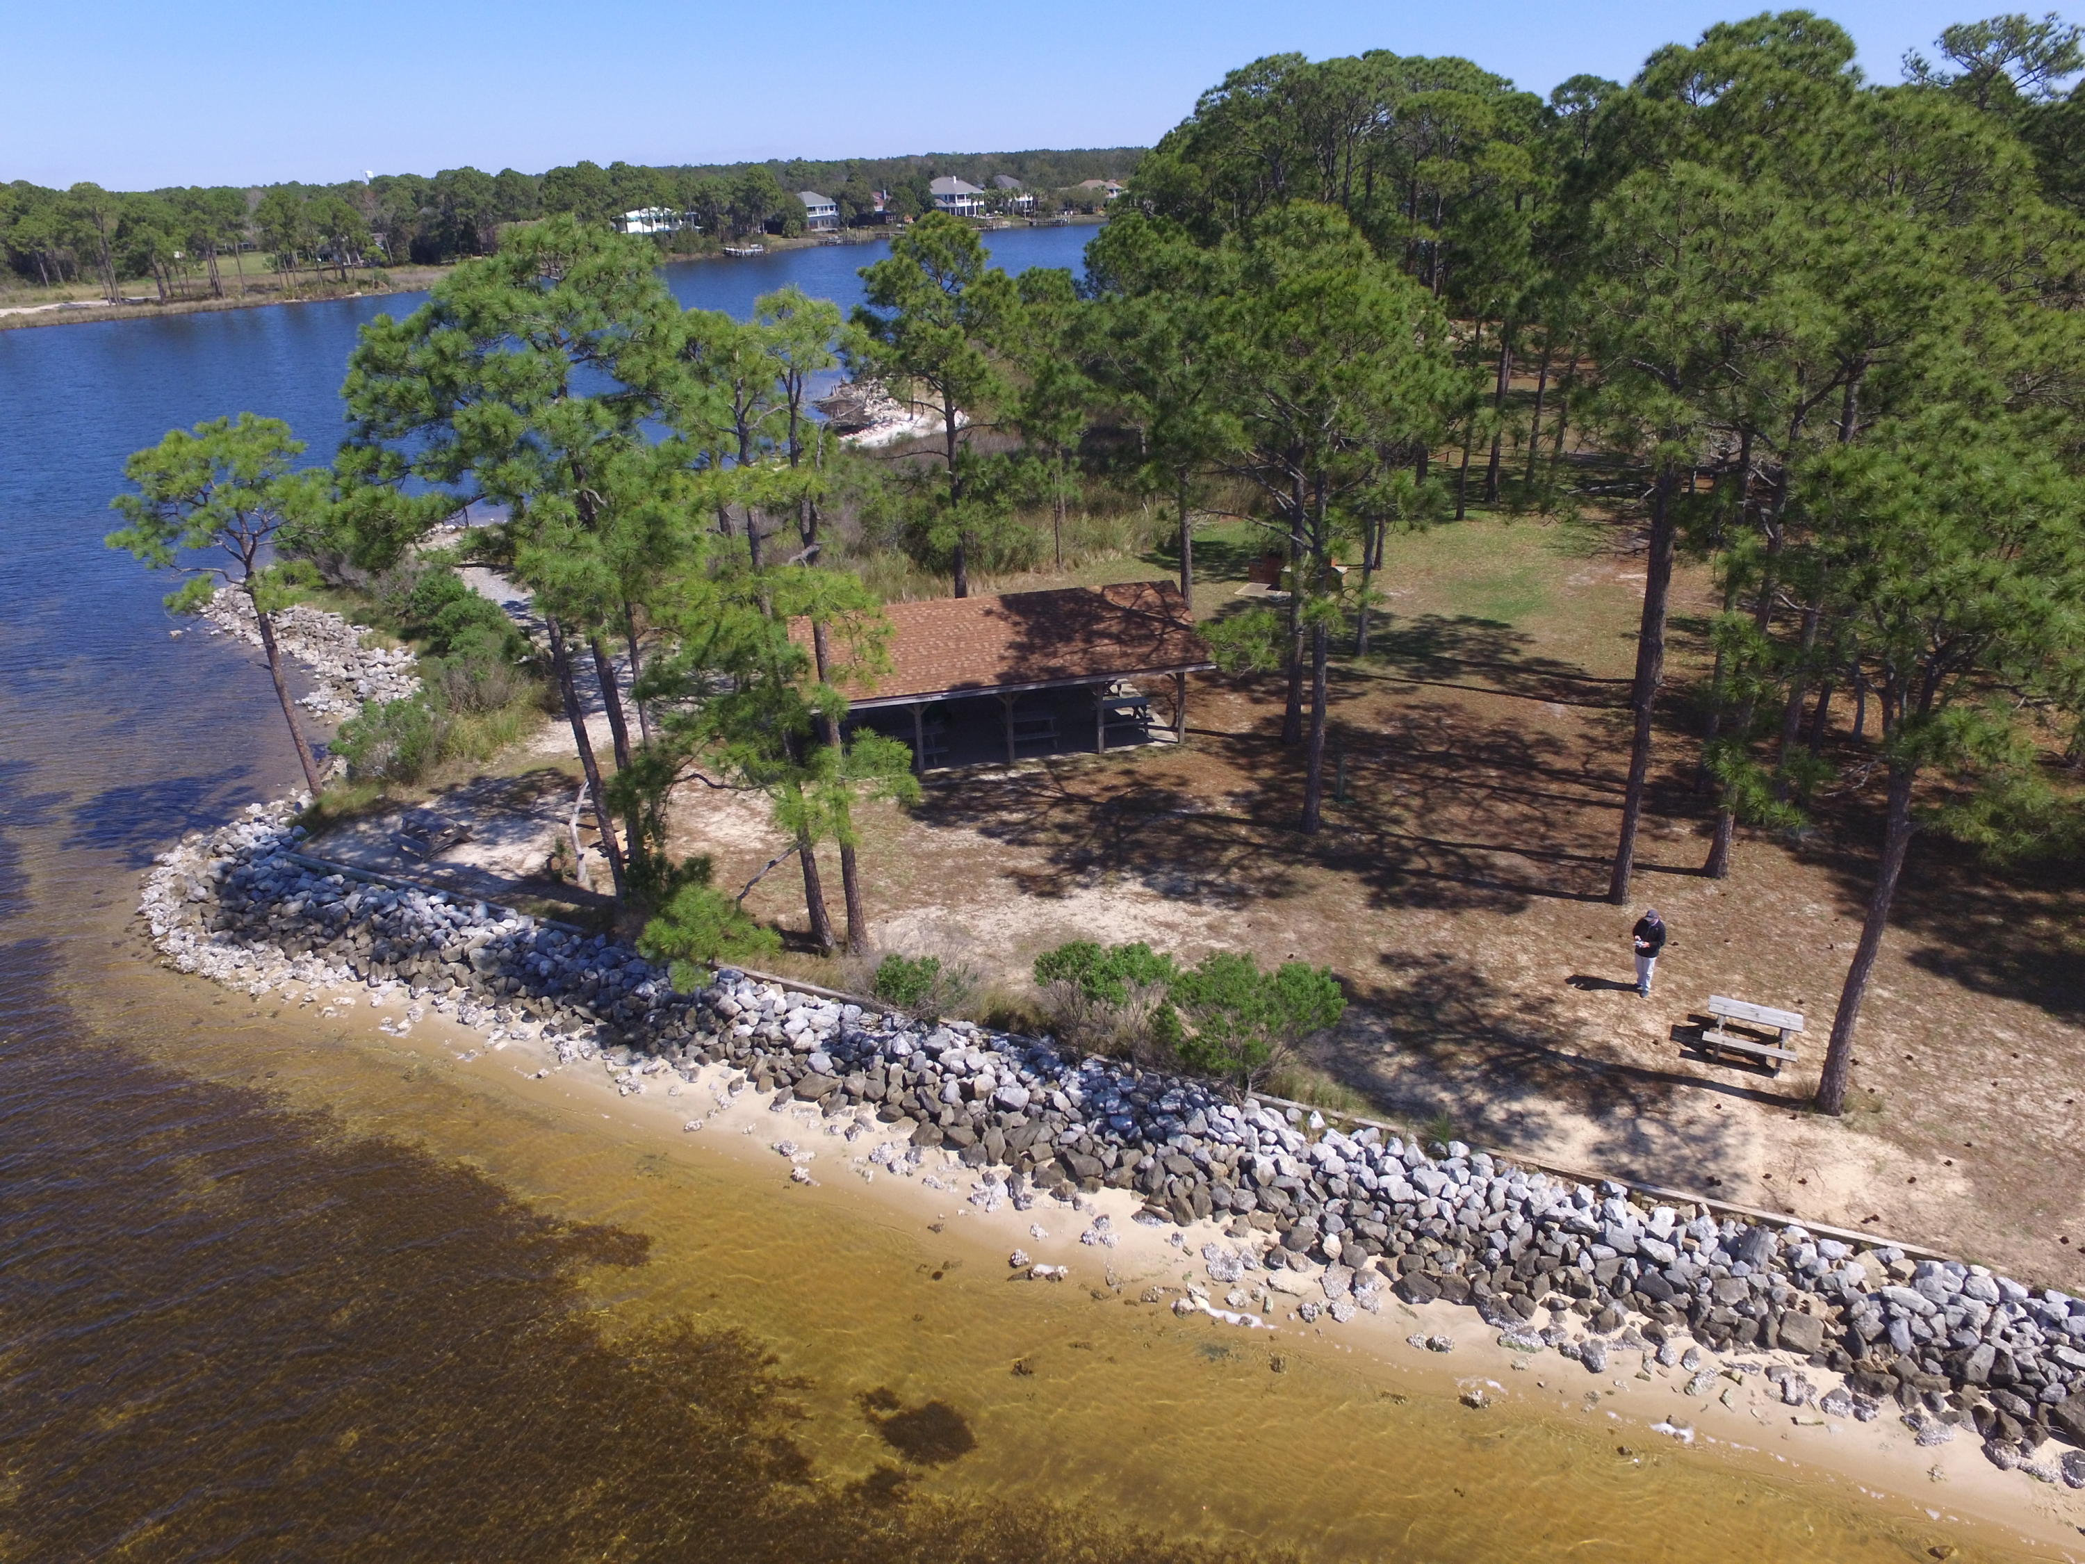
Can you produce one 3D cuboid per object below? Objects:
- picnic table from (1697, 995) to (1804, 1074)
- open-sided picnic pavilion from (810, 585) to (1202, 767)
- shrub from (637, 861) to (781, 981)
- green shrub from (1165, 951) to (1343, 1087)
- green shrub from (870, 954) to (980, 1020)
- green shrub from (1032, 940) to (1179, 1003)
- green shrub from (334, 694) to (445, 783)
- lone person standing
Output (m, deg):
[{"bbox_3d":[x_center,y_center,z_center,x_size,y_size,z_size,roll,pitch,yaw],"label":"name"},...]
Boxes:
[{"bbox_3d":[12.853,4.521,21.857,1.520,0.780,1.380,13,31,26],"label":"picnic table"},{"bbox_3d":[-1.519,-3.754,35.868,11.400,3.550,8.300,-6,28,-7],"label":"open-sided picnic pavilion"},{"bbox_3d":[-6.855,2.897,24.873,2.787,2.365,2.452,-2,28,0],"label":"shrub"},{"bbox_3d":[3.851,4.266,21.578,3.019,2.176,2.475,-2,28,0],"label":"green shrub"},{"bbox_3d":[-2.301,4.022,23.666,2.075,1.143,1.494,-2,28,0],"label":"green shrub"},{"bbox_3d":[1.203,3.931,23.144,2.727,1.521,2.046,-2,28,0],"label":"green shrub"},{"bbox_3d":[-18.184,-1.171,33.601,2.737,2.354,2.463,-18,31,-27],"label":"green shrub"},{"bbox_3d":[11.712,3.277,23.228,0.580,1.800,0.460,14,32,29],"label":"lone person standing"}]

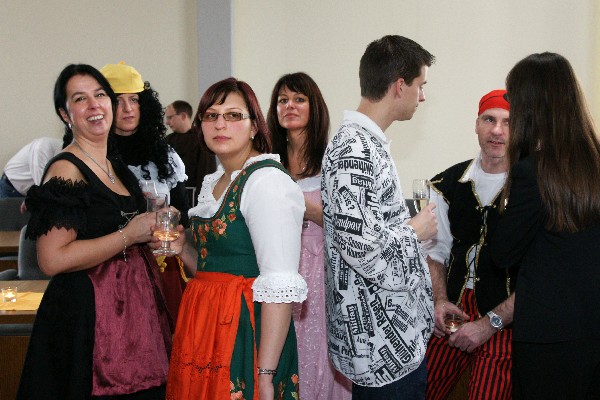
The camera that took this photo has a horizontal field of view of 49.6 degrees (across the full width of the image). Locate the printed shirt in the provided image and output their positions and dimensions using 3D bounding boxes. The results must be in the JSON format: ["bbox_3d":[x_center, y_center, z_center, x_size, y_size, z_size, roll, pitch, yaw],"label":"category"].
[{"bbox_3d":[0.232,0.108,1.960,0.350,0.760,0.500,-1,5,-10],"label":"printed shirt"}]

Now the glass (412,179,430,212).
[{"bbox_3d":[0.356,0.036,1.860,0.052,0.190,0.052,-5,5,0],"label":"glass"}]

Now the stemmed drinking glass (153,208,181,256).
[{"bbox_3d":[-0.385,0.094,1.880,0.075,0.130,0.075,3,7,0],"label":"stemmed drinking glass"}]

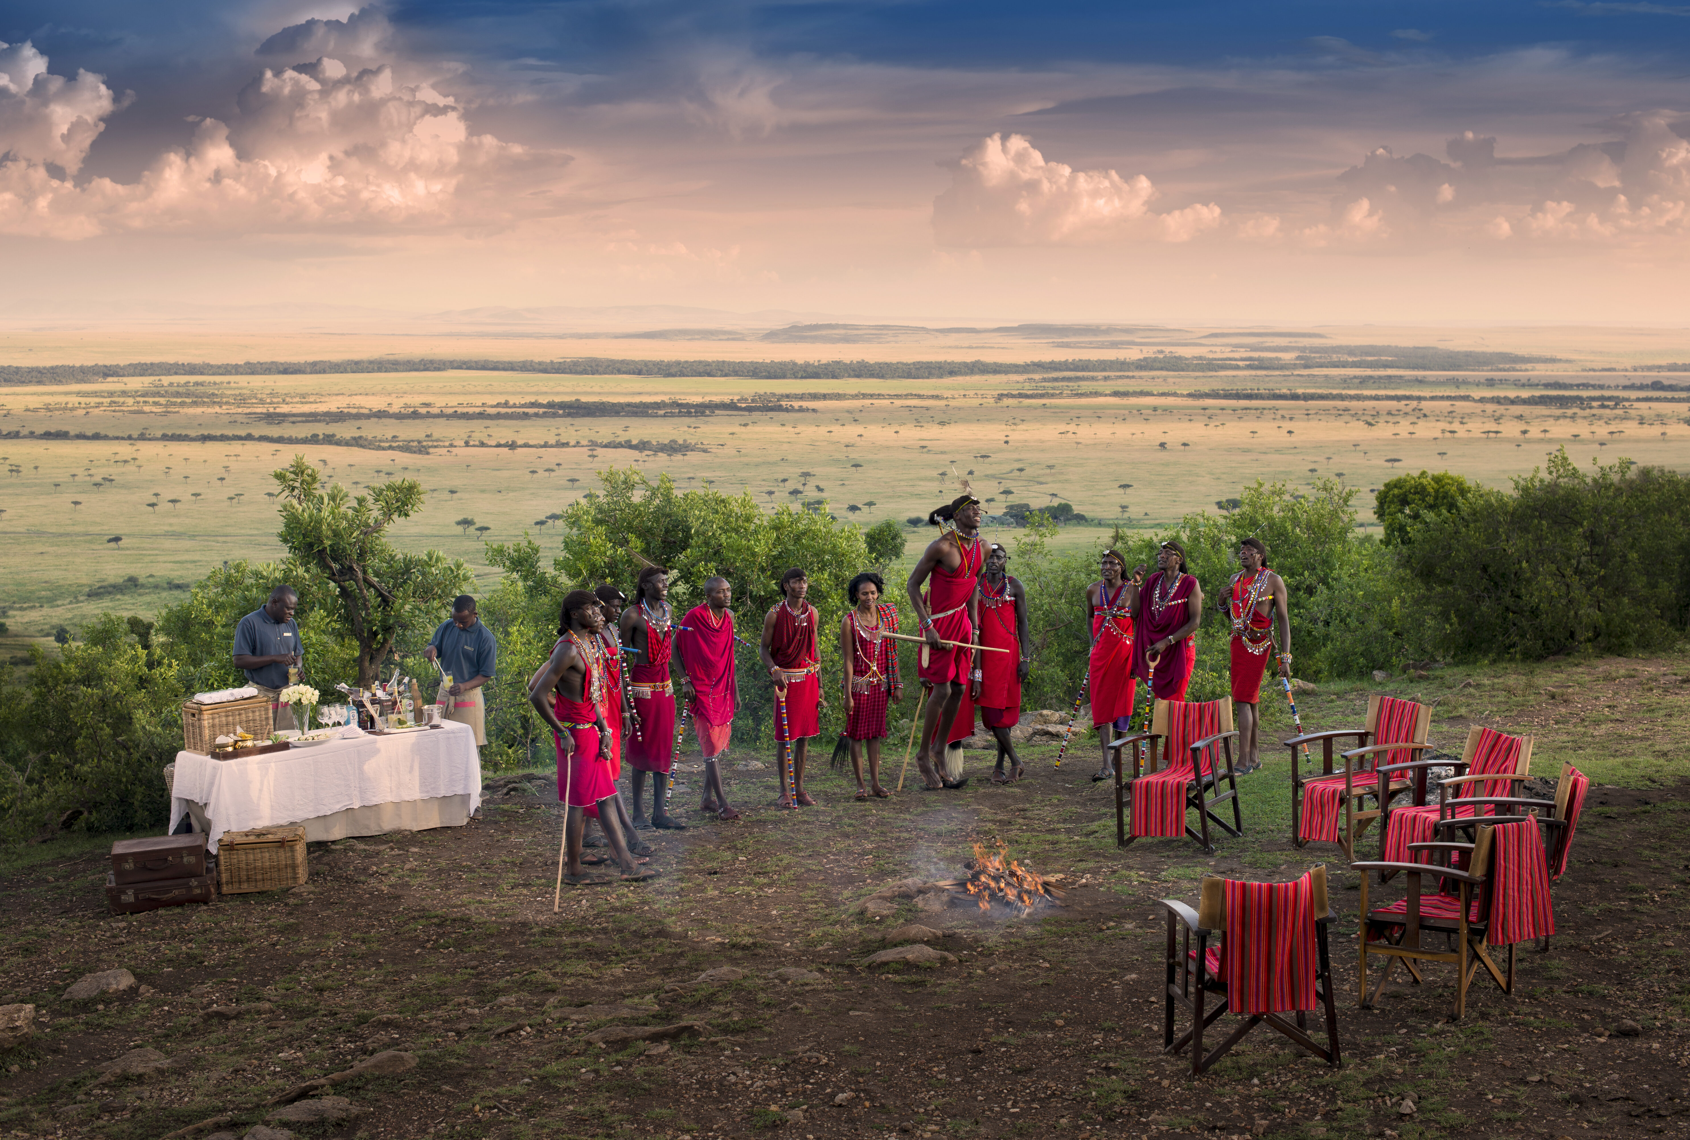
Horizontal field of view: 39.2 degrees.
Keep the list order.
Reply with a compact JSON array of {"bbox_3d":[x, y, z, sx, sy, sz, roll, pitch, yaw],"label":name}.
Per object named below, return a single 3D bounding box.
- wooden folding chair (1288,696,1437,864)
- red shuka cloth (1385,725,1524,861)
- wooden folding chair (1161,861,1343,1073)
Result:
[{"bbox_3d":[3.246,1.315,14.987,0.690,0.925,0.600,-3,7,-27],"label":"wooden folding chair"},{"bbox_3d":[3.533,1.335,13.718,0.620,0.780,0.420,-2,4,-23],"label":"red shuka cloth"},{"bbox_3d":[1.772,1.694,10.374,0.630,0.890,0.650,-3,4,-7],"label":"wooden folding chair"}]

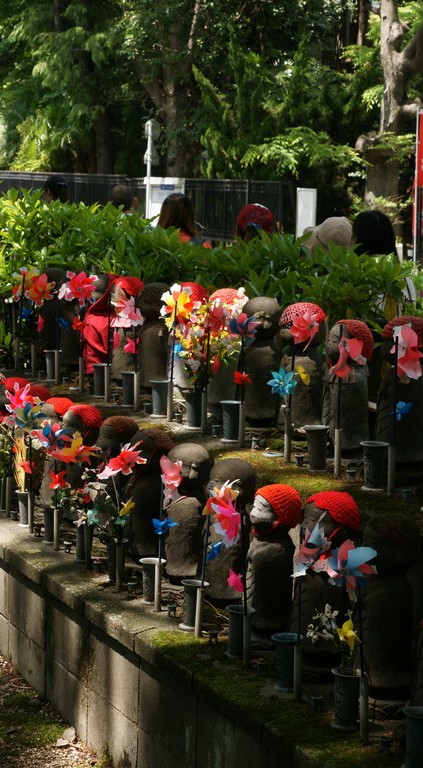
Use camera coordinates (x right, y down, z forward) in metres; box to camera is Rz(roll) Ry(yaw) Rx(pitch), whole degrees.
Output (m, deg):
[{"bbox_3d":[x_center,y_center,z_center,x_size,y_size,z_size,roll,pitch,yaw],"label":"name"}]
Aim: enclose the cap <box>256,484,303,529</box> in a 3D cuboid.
[{"bbox_3d":[0.185,0.333,4.340,0.125,0.115,0.128,1,6,0],"label":"cap"}]

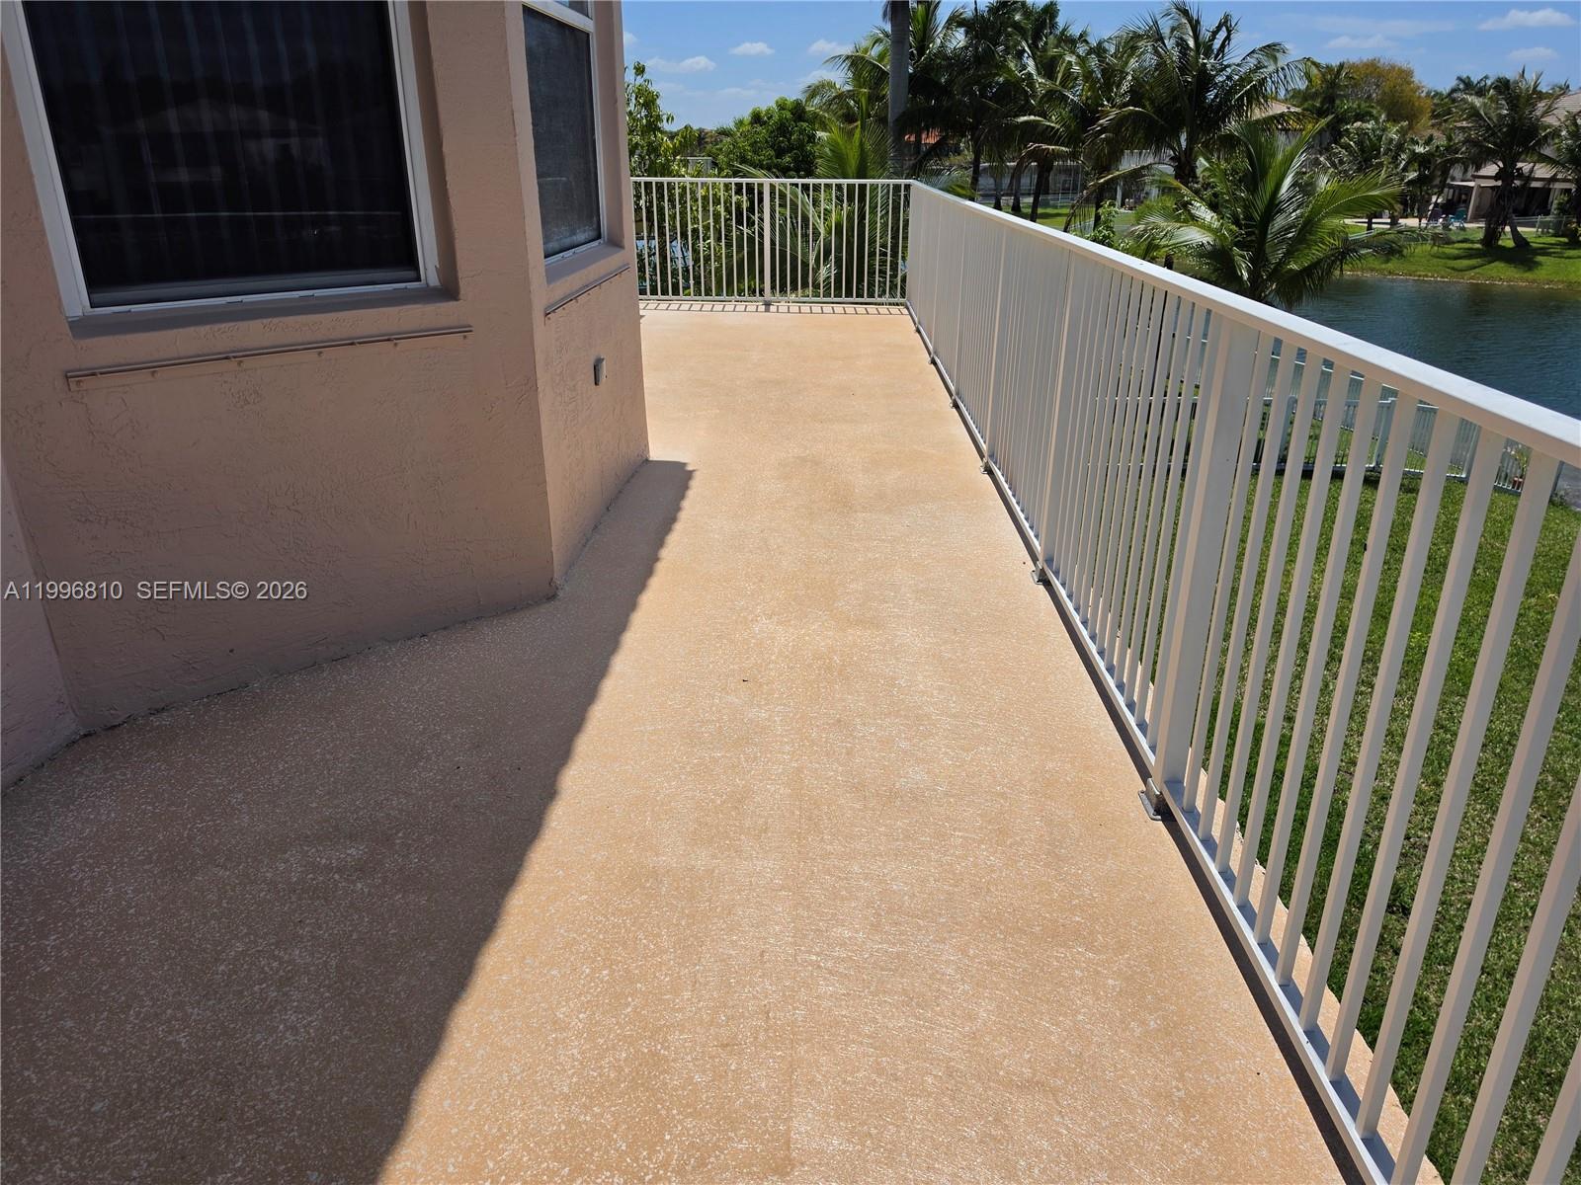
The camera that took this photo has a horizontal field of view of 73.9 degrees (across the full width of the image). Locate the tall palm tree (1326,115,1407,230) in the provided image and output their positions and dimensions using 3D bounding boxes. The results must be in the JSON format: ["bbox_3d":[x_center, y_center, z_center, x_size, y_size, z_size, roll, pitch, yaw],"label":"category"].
[{"bbox_3d":[32.676,-23.816,59.574,4.500,5.900,4.500,0,23,0],"label":"tall palm tree"}]

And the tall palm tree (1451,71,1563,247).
[{"bbox_3d":[34.929,-21.138,51.219,5.200,7.900,5.200,0,23,0],"label":"tall palm tree"}]

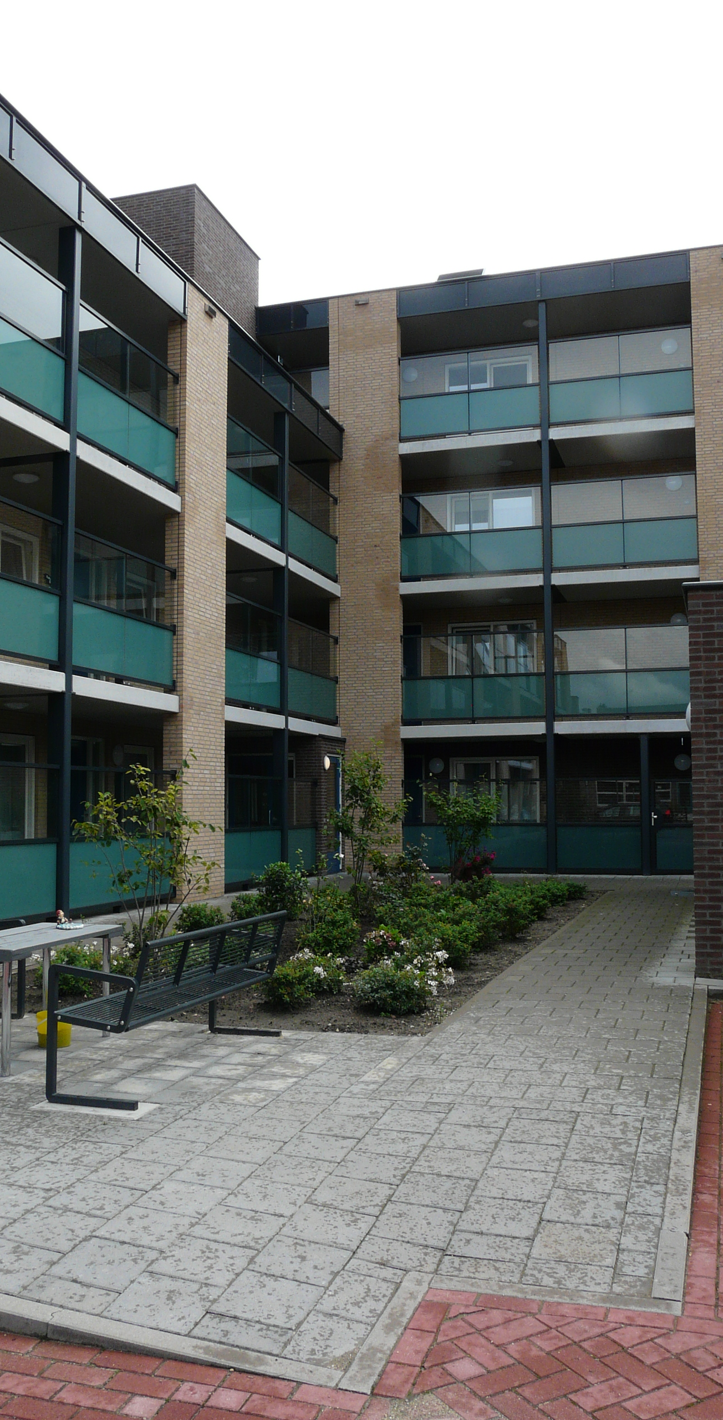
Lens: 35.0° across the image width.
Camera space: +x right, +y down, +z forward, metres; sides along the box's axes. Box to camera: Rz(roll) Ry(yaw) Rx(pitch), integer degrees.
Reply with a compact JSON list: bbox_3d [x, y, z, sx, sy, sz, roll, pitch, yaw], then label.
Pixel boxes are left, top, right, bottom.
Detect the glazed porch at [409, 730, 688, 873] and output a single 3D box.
[{"bbox_3d":[3.704,1.874,22.751,5.900,2.720,0.350,-2,-5,16],"label":"glazed porch"}]

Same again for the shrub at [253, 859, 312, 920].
[{"bbox_3d":[-1.000,2.251,14.484,0.726,0.734,0.726,0,-5,-4],"label":"shrub"}]

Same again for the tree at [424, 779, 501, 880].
[{"bbox_3d":[1.665,2.043,18.838,1.269,1.810,1.269,-1,-5,5],"label":"tree"}]

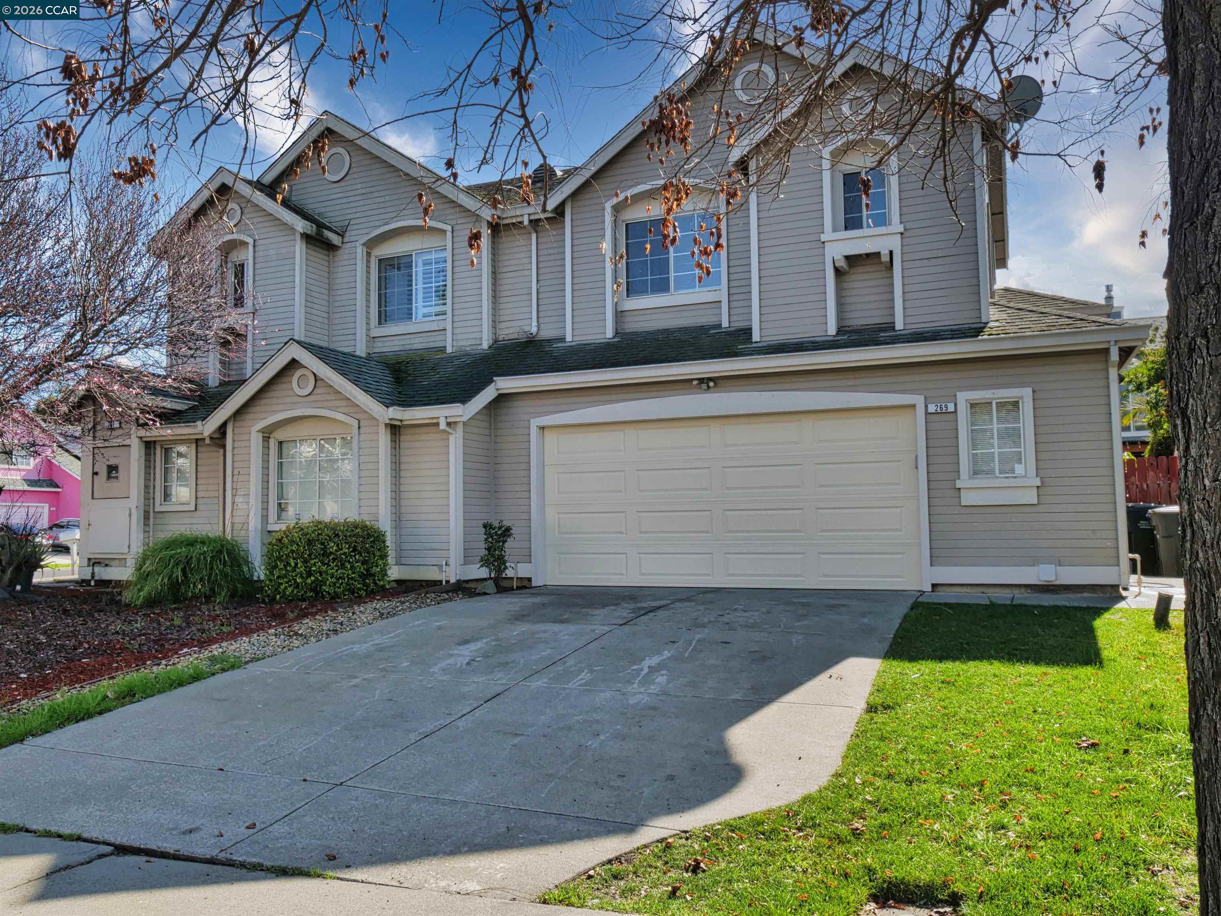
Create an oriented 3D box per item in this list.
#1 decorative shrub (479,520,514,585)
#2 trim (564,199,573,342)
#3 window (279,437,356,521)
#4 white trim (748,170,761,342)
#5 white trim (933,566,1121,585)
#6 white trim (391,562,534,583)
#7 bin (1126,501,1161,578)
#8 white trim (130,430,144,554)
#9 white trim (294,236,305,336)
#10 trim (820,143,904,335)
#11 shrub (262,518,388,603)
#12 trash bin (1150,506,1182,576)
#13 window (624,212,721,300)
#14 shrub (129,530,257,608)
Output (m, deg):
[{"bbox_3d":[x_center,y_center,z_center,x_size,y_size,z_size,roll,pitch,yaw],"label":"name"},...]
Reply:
[{"bbox_3d":[-1.493,1.243,12.874,0.410,0.880,0.400,-1,-4,0],"label":"decorative shrub"},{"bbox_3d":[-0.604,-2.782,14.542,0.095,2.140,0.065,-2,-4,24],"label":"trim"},{"bbox_3d":[-4.011,0.302,13.528,1.430,1.150,0.100,-2,-4,24],"label":"window"},{"bbox_3d":[1.853,-2.596,12.685,0.100,2.240,0.080,-2,-4,23],"label":"white trim"},{"bbox_3d":[4.482,1.282,10.764,1.900,0.185,0.045,-2,-4,24],"label":"white trim"},{"bbox_3d":[-1.960,1.508,13.086,1.660,0.200,0.820,-2,-4,23],"label":"white trim"},{"bbox_3d":[7.889,1.223,14.729,0.620,1.060,0.720,-2,-4,24],"label":"bin"},{"bbox_3d":[-6.695,0.538,13.962,0.120,1.900,0.110,-2,-4,24],"label":"white trim"},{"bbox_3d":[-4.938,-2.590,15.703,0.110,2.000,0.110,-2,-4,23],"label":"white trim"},{"bbox_3d":[3.069,-2.729,12.070,0.980,2.440,0.150,-2,-4,24],"label":"trim"},{"bbox_3d":[-3.591,1.262,12.394,1.500,1.040,1.150,-2,-4,23],"label":"shrub"},{"bbox_3d":[8.094,1.211,14.290,0.550,1.010,0.600,-2,-4,23],"label":"trash bin"},{"bbox_3d":[0.897,-2.925,14.181,1.480,1.140,0.090,-2,-4,23],"label":"window"},{"bbox_3d":[-5.404,1.381,12.688,1.500,0.880,1.300,-2,-4,24],"label":"shrub"}]

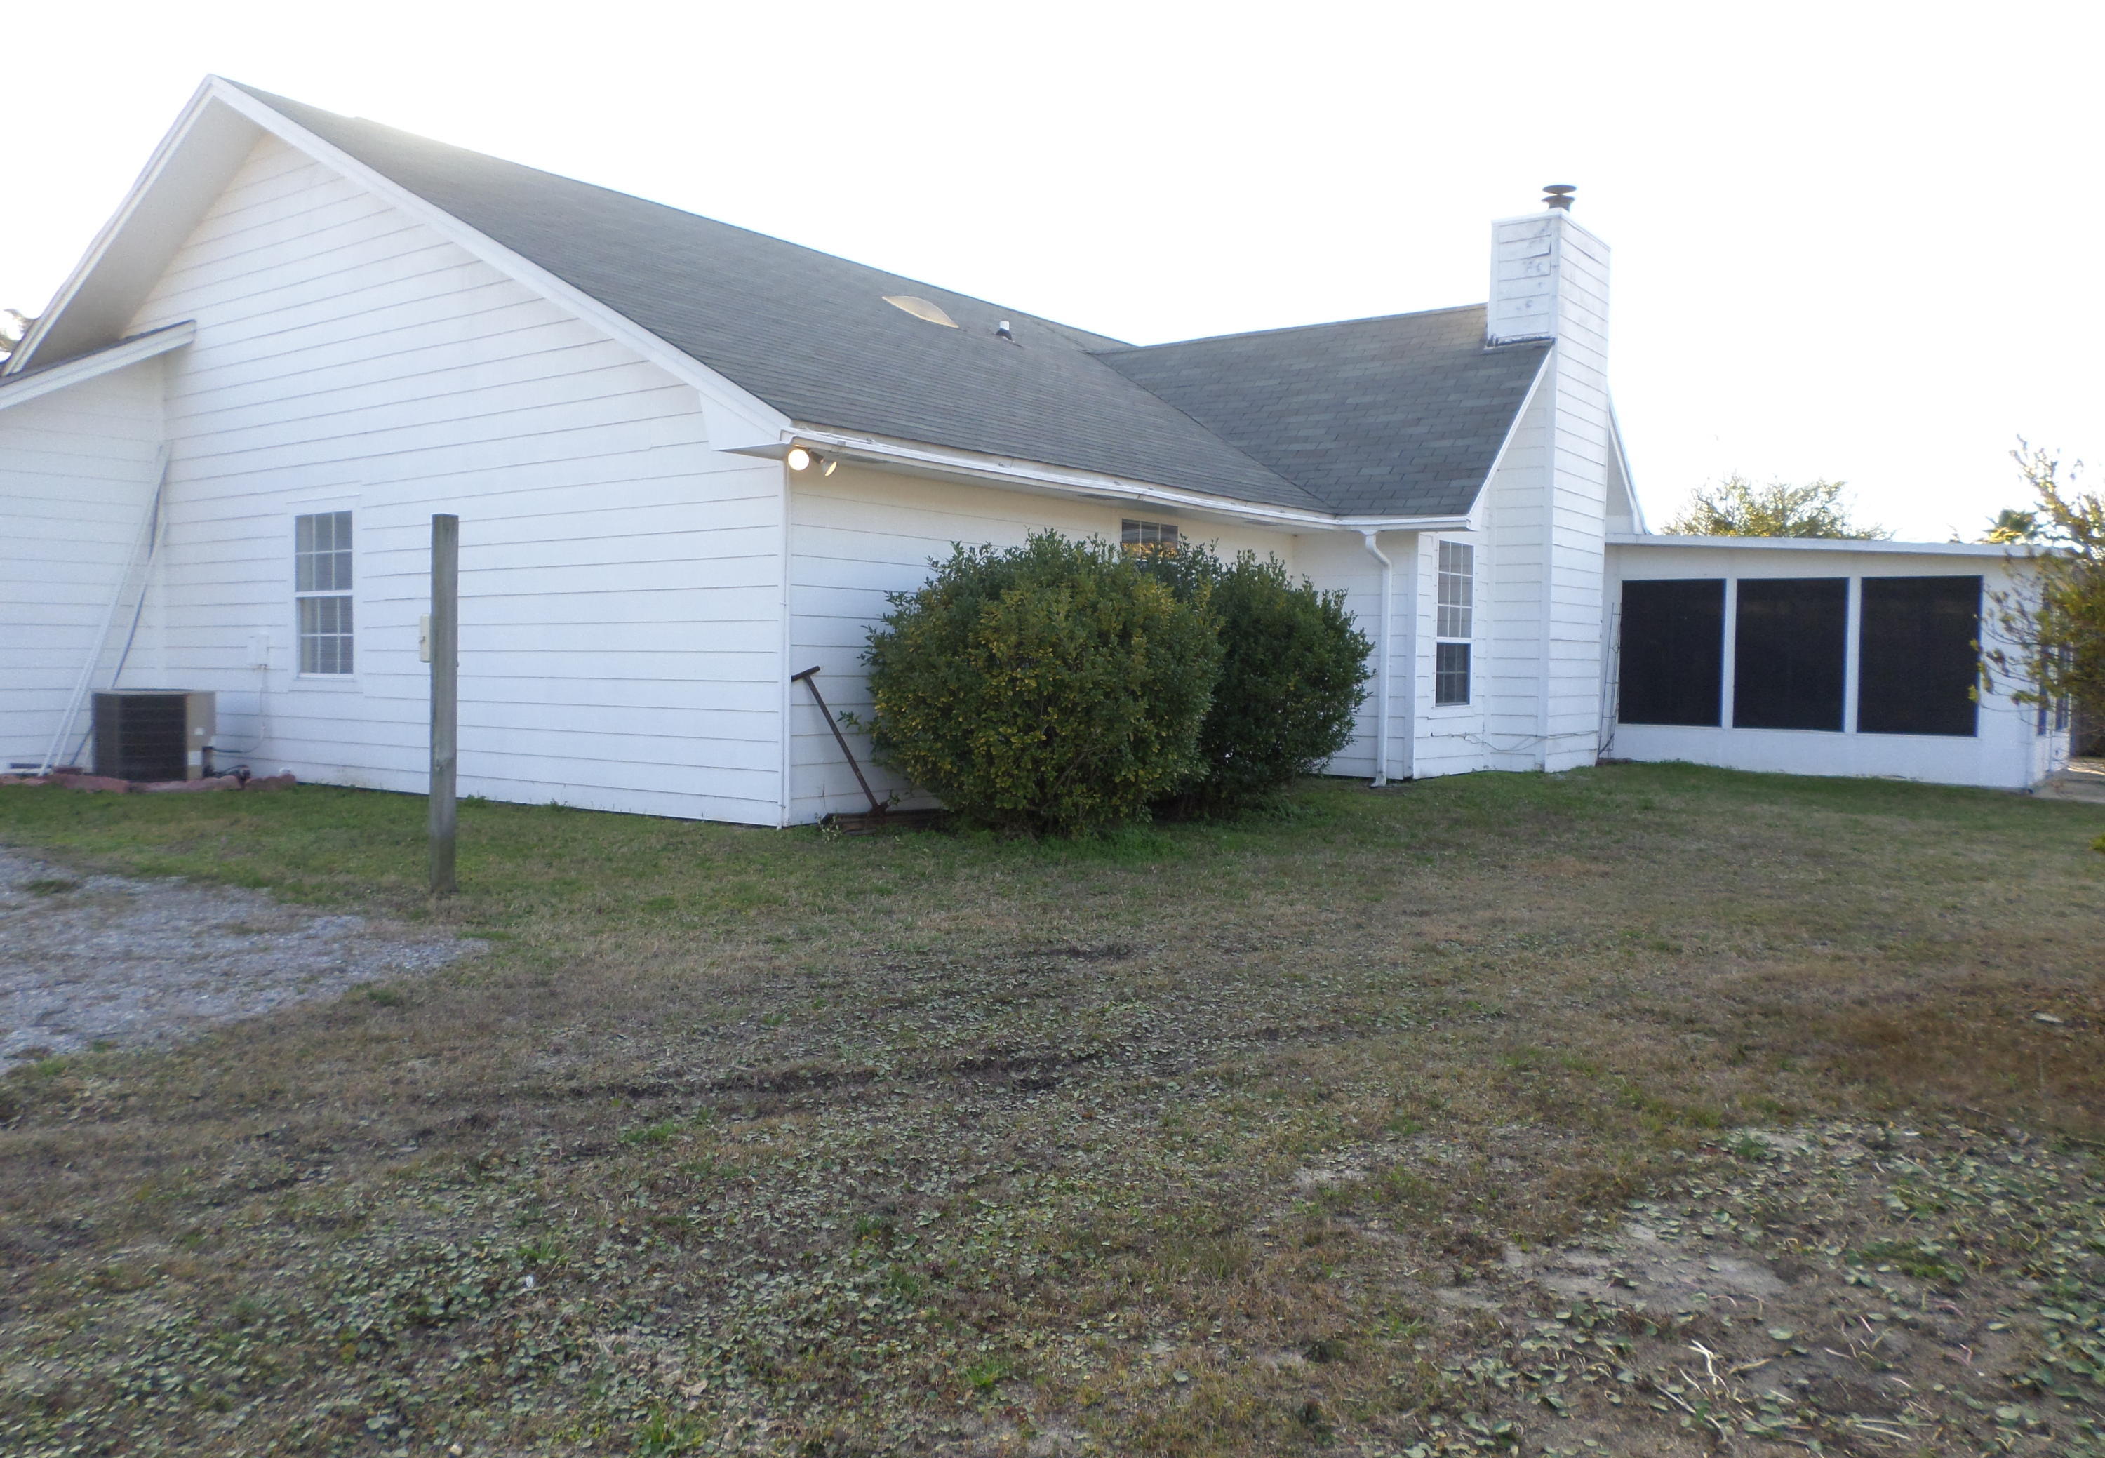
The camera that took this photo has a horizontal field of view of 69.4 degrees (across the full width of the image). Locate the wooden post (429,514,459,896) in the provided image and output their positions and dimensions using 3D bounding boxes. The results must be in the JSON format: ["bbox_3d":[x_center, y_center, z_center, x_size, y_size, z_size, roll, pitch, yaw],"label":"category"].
[{"bbox_3d":[-2.948,-0.110,7.359,0.093,1.848,0.093,3,3,36],"label":"wooden post"}]

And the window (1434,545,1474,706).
[{"bbox_3d":[4.100,-1.062,15.479,0.100,1.640,0.955,2,3,36],"label":"window"}]

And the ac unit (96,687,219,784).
[{"bbox_3d":[-7.446,0.057,12.599,0.690,0.735,0.690,2,3,36],"label":"ac unit"}]

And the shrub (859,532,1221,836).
[{"bbox_3d":[-0.074,-0.301,9.973,2.250,1.950,2.300,0,3,0],"label":"shrub"}]

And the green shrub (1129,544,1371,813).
[{"bbox_3d":[1.468,-0.403,11.743,1.950,2.020,2.000,0,3,0],"label":"green shrub"}]

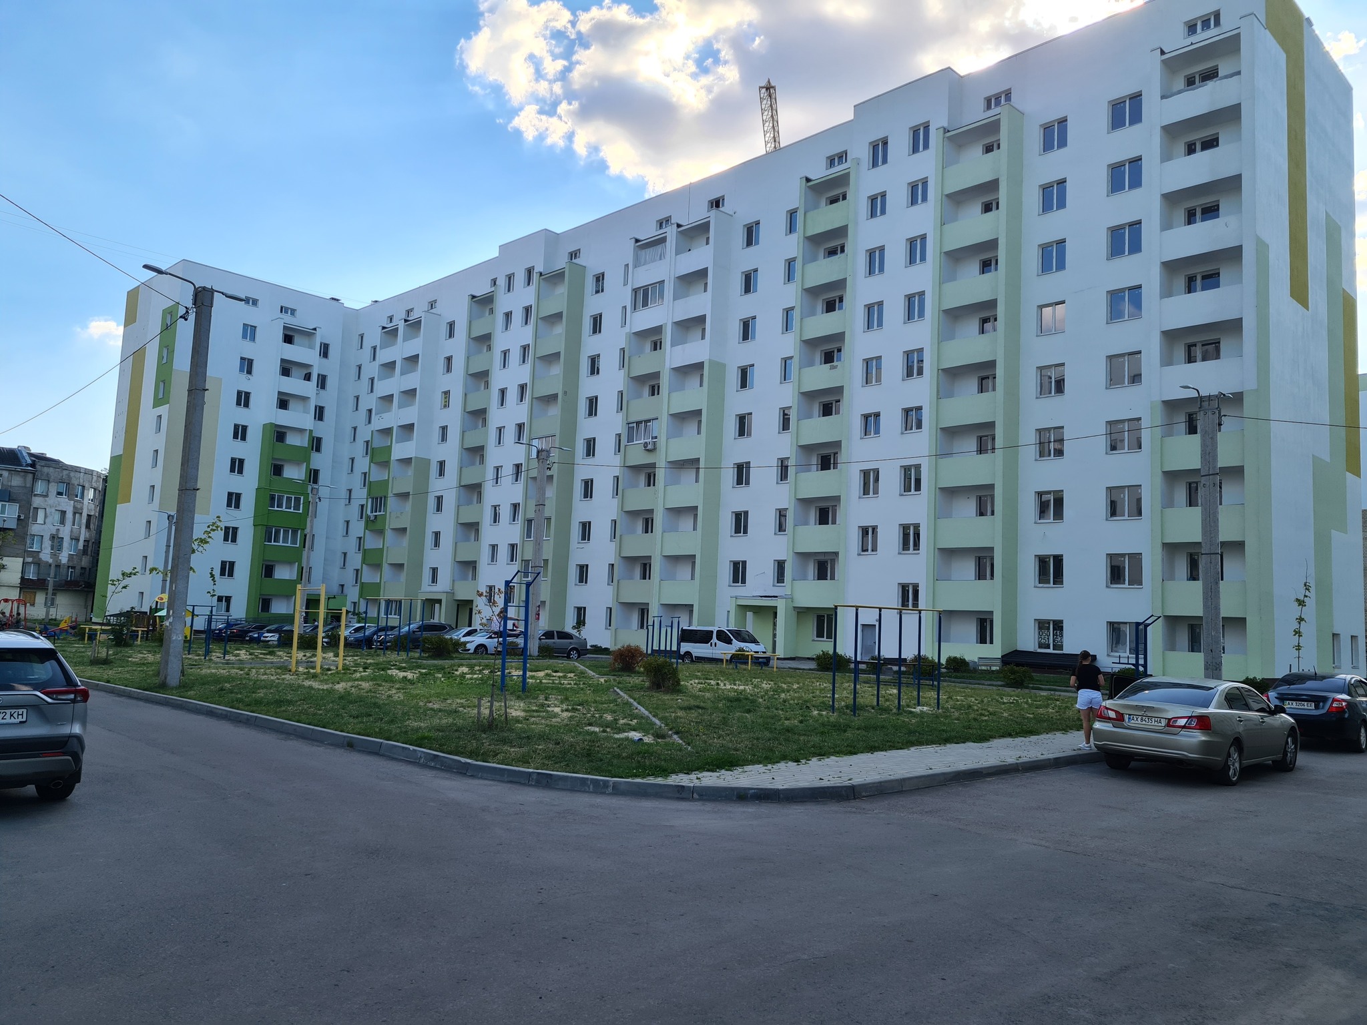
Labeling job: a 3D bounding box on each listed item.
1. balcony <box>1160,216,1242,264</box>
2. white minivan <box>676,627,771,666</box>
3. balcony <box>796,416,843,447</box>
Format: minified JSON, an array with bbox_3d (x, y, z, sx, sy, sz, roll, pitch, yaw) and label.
[{"bbox_3d":[21.034,-10.848,41.278,1.300,1.362,3.063,8,-8,-43],"label":"balcony"},{"bbox_3d":[2.018,6.416,48.750,1.950,1.950,4.780,8,-8,-43],"label":"white minivan"},{"bbox_3d":[7.649,-4.265,54.443,1.300,1.362,2.994,8,-8,-43],"label":"balcony"}]

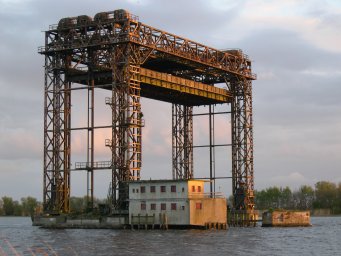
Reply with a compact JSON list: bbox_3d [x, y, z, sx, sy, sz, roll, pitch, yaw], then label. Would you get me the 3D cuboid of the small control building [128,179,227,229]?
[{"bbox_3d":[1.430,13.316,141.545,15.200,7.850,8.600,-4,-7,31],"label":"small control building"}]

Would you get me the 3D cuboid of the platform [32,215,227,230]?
[{"bbox_3d":[-7.827,16.990,146.746,37.200,2.450,9.200,-4,-7,31],"label":"platform"}]

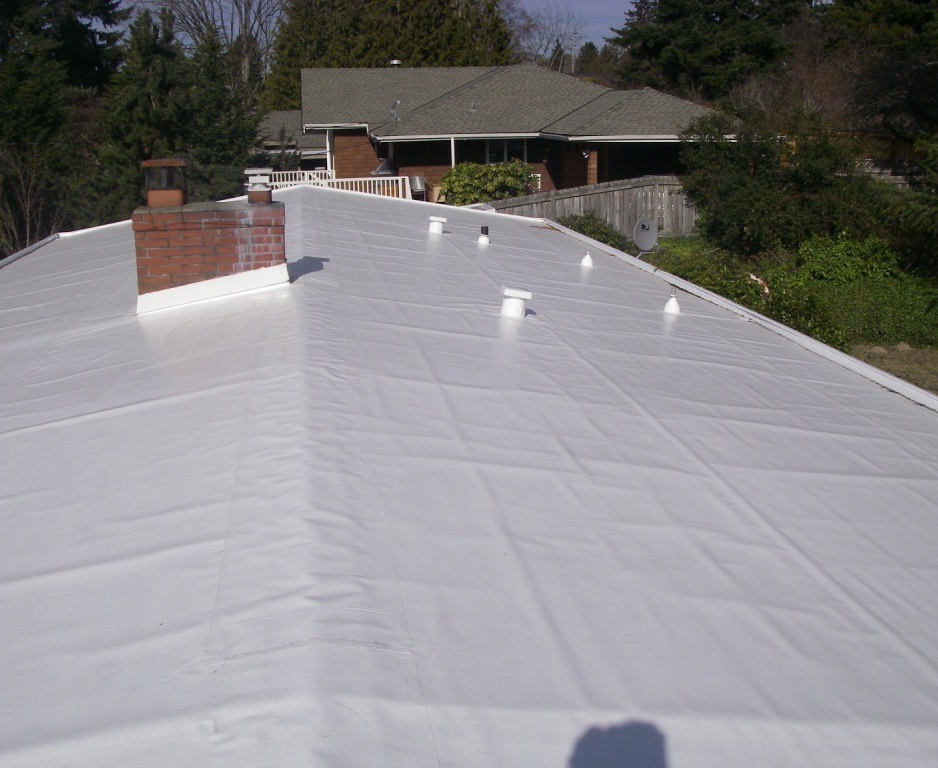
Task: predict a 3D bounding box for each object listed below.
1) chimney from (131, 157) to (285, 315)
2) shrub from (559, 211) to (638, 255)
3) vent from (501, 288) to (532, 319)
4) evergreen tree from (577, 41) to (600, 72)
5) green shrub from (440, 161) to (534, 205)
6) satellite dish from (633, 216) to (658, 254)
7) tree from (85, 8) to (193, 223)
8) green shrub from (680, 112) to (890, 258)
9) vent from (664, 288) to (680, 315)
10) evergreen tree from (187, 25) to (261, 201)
[{"bbox_3d":[-2.260,-1.346,9.957,1.285,1.274,0.680,-3,14,-8],"label":"chimney"},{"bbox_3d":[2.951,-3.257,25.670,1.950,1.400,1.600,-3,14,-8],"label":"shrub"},{"bbox_3d":[0.396,-0.698,9.459,0.235,0.240,0.235,6,13,-10],"label":"vent"},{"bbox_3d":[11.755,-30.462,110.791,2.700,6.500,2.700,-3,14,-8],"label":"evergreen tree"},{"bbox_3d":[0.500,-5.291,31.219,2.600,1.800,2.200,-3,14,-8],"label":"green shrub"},{"bbox_3d":[2.599,-2.182,16.375,0.460,0.510,0.200,-10,5,-33],"label":"satellite dish"},{"bbox_3d":[-10.487,-8.680,36.840,3.300,6.900,3.200,-3,14,-8],"label":"tree"},{"bbox_3d":[8.173,-5.233,29.438,4.900,3.600,3.900,-3,14,-8],"label":"green shrub"},{"bbox_3d":[1.991,-0.826,11.065,0.160,0.250,0.160,-3,14,-8],"label":"vent"},{"bbox_3d":[-7.802,-8.410,36.779,2.500,6.400,2.500,-3,14,-8],"label":"evergreen tree"}]

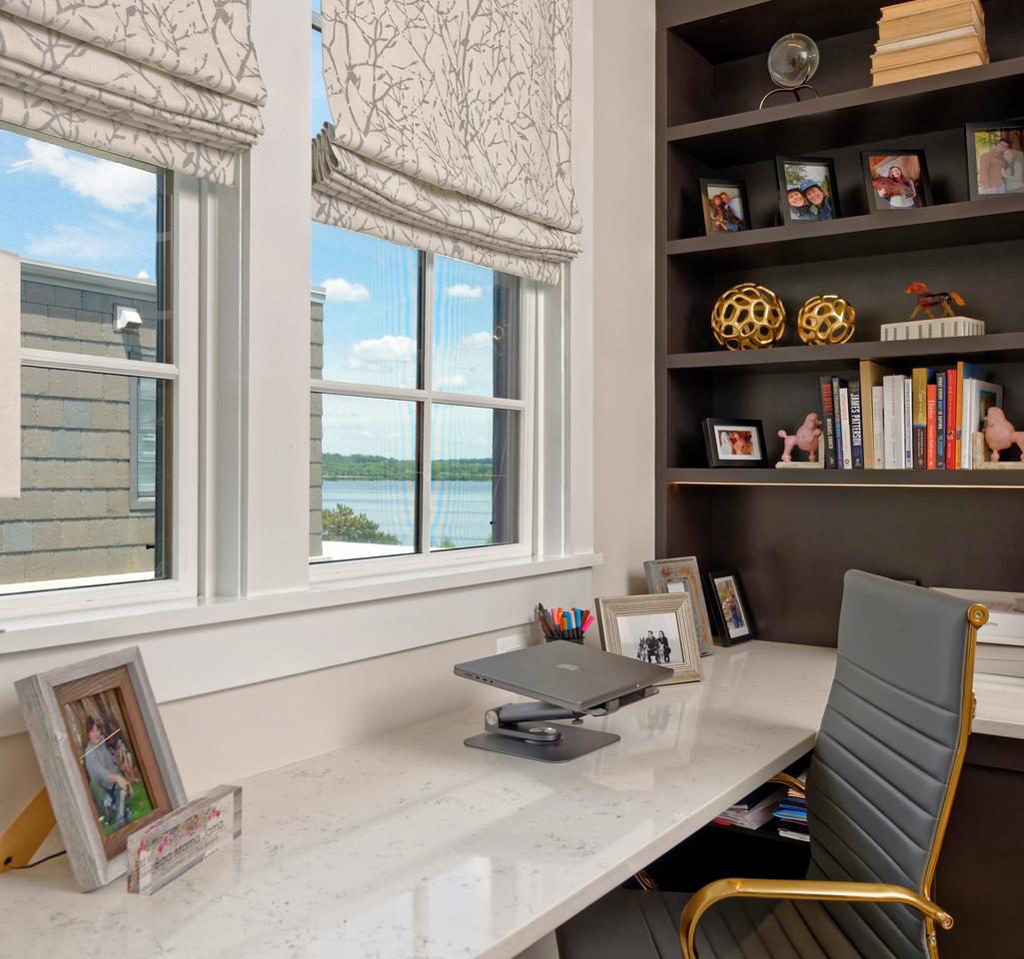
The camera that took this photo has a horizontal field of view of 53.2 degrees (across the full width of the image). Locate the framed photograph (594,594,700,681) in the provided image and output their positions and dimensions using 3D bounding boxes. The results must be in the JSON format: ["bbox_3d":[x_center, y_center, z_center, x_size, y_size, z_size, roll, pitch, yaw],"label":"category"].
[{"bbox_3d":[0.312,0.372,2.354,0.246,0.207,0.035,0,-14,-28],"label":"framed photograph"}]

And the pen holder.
[{"bbox_3d":[0.117,0.377,2.280,0.100,0.183,0.112,1,0,34],"label":"pen holder"}]

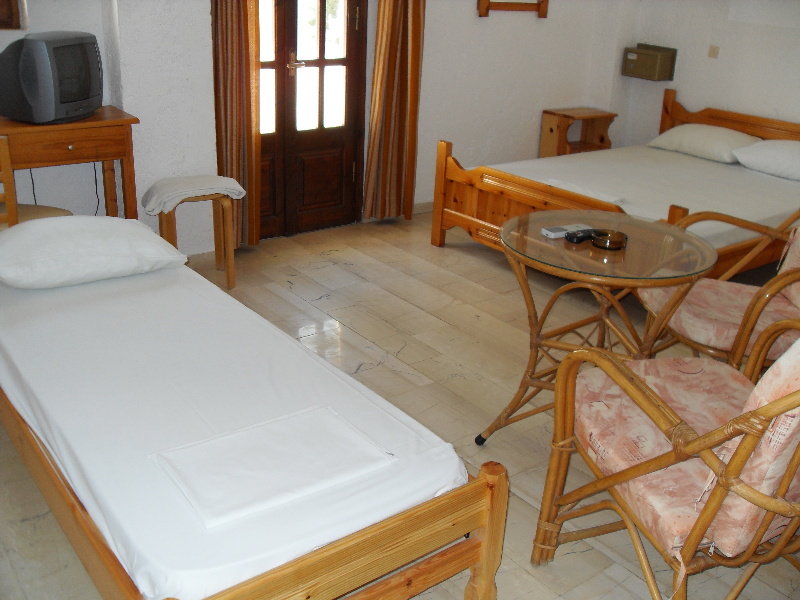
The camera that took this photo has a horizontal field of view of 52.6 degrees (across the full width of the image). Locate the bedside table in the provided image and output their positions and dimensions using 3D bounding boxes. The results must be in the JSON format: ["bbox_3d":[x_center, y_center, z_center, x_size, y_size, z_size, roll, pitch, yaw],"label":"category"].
[{"bbox_3d":[1.218,-1.010,5.609,0.388,0.569,0.324,-11,26,-29],"label":"bedside table"}]

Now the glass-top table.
[{"bbox_3d":[0.632,0.144,2.612,0.660,0.696,0.680,2,23,-1],"label":"glass-top table"}]

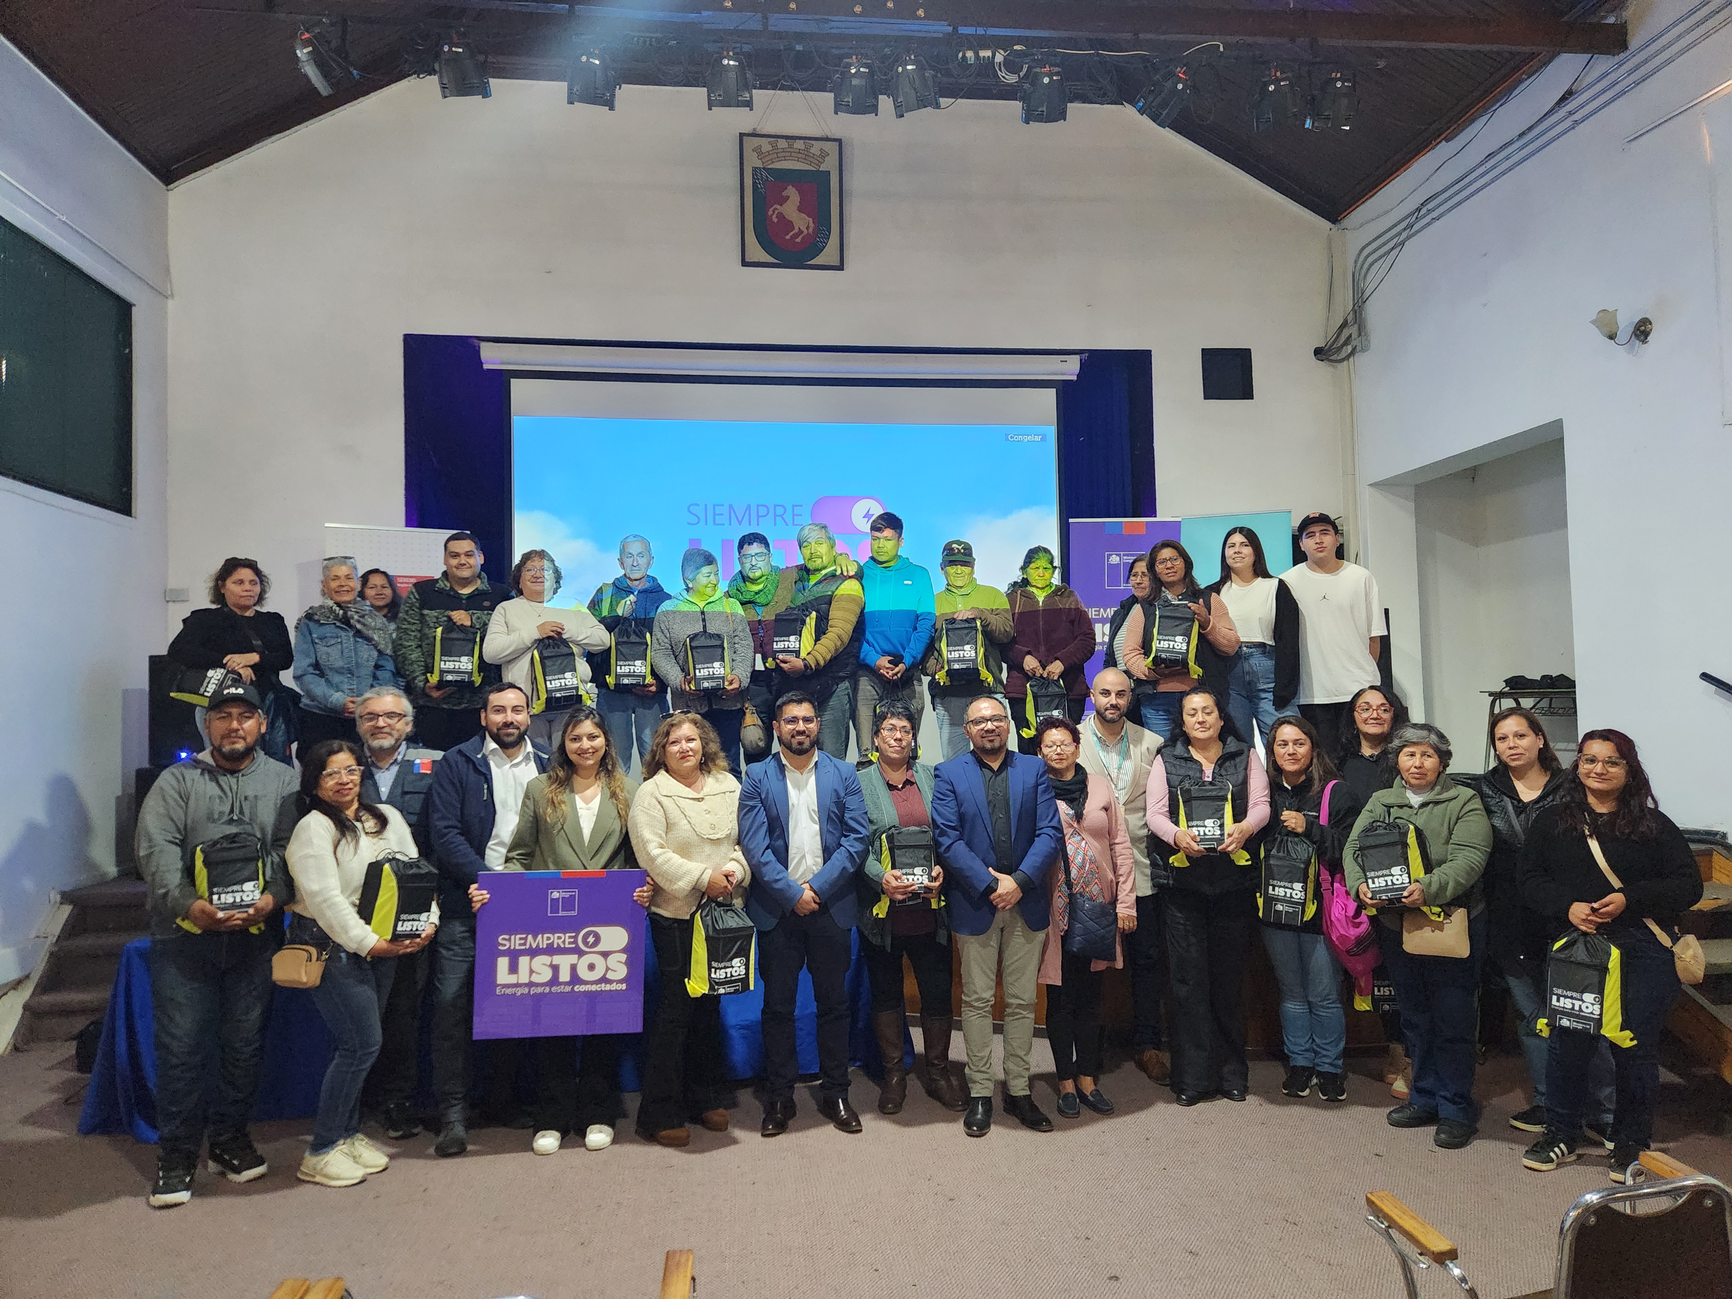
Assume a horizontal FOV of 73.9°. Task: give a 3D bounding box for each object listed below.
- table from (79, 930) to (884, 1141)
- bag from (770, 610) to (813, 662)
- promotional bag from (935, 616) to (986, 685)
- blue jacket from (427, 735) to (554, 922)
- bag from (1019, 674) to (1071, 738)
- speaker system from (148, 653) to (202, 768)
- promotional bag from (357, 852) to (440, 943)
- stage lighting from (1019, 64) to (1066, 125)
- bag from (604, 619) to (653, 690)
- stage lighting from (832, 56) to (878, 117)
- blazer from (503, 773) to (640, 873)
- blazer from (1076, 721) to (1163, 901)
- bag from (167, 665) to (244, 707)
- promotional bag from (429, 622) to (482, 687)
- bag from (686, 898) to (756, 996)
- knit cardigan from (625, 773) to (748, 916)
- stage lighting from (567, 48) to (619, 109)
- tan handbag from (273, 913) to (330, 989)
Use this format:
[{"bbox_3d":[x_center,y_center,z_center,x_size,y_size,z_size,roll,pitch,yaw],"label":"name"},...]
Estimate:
[{"bbox_3d":[-1.544,1.546,5.136,3.200,0.740,0.750,-1,-3,-9],"label":"table"},{"bbox_3d":[-0.414,-0.075,6.350,0.210,0.310,0.140,-2,-3,23],"label":"bag"},{"bbox_3d":[0.486,0.011,5.950,0.230,0.350,0.150,-1,-7,8],"label":"promotional bag"},{"bbox_3d":[-1.445,0.690,4.460,0.500,0.700,0.310,-1,-2,-20],"label":"blue jacket"},{"bbox_3d":[0.978,0.332,6.350,0.240,0.360,0.140,-1,-3,-9],"label":"bag"},{"bbox_3d":[-3.666,0.339,6.330,0.380,0.610,0.370,-1,-2,-12],"label":"speaker system"},{"bbox_3d":[-1.637,0.874,4.030,0.150,0.320,0.210,-3,-11,32],"label":"promotional bag"},{"bbox_3d":[0.847,-2.651,5.500,0.240,0.300,0.250,-4,26,-5],"label":"stage lighting"},{"bbox_3d":[-1.218,0.031,5.900,0.230,0.350,0.150,-1,-2,-11],"label":"bag"},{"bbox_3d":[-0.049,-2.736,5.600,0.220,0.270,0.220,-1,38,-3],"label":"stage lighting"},{"bbox_3d":[-1.107,0.789,4.370,0.540,0.650,0.330,-1,-2,-14],"label":"blazer"},{"bbox_3d":[1.085,0.672,4.950,0.500,0.750,0.300,-2,-2,8],"label":"blazer"},{"bbox_3d":[-3.175,0.179,5.550,0.300,0.200,0.120,13,-27,4],"label":"bag"},{"bbox_3d":[-1.974,0.010,5.550,0.230,0.350,0.150,0,-2,-18],"label":"promotional bag"},{"bbox_3d":[-0.533,1.094,4.220,0.220,0.340,0.130,0,-2,-36],"label":"bag"},{"bbox_3d":[-0.706,0.759,4.530,0.490,0.570,0.330,0,-2,-24],"label":"knit cardigan"},{"bbox_3d":[-1.255,-2.612,5.270,0.240,0.300,0.250,5,25,-9],"label":"stage lighting"},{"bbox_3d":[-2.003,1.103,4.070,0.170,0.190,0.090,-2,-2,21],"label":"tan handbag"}]

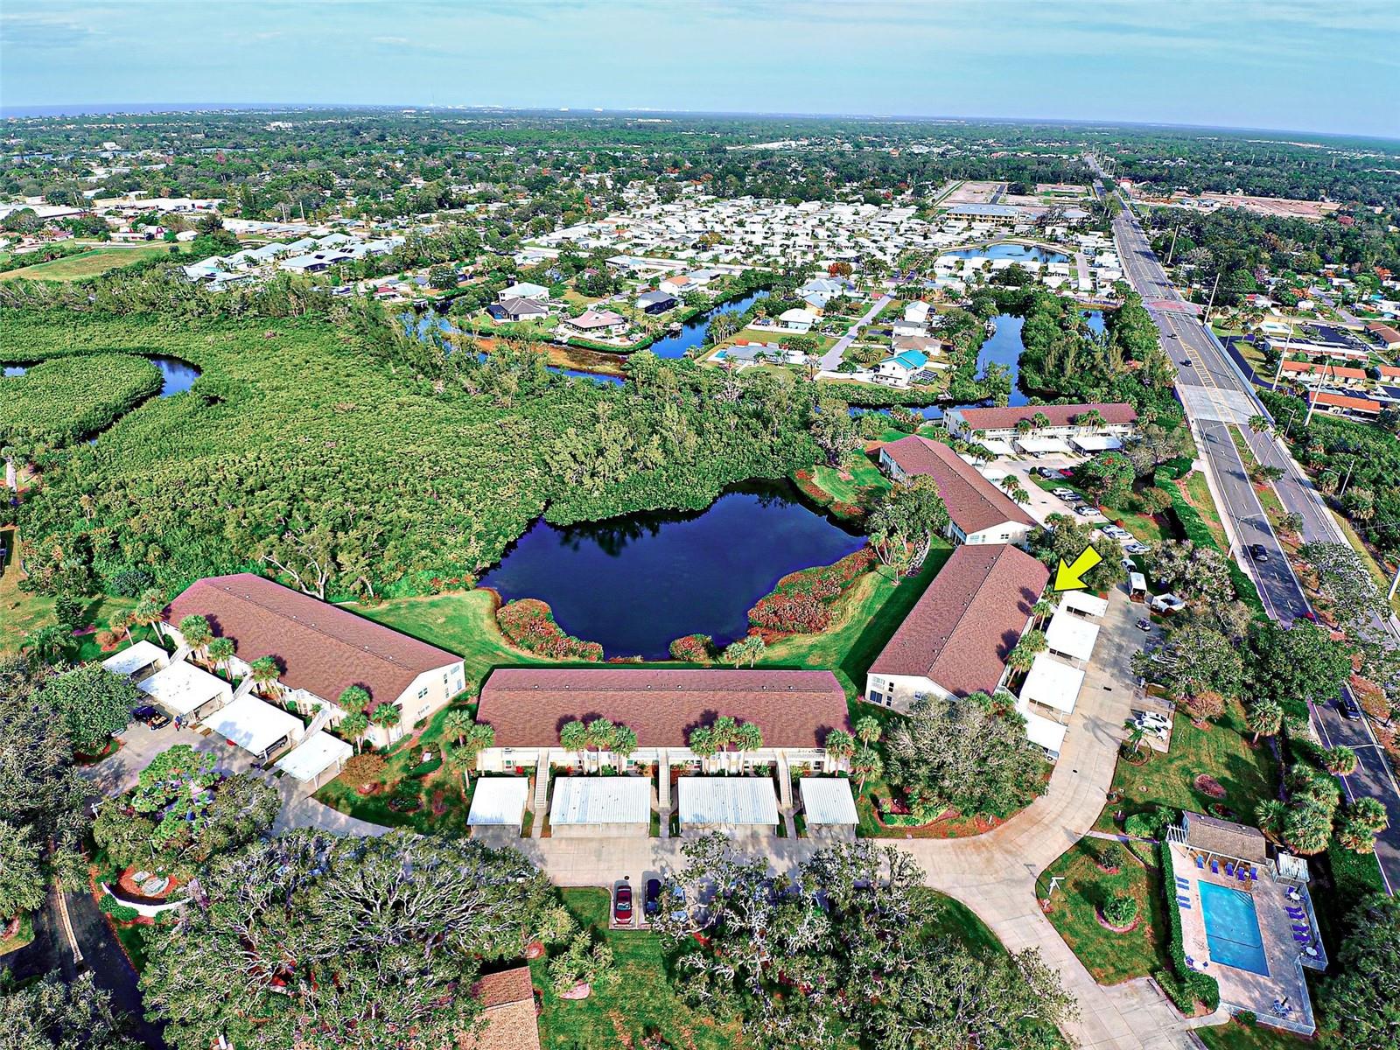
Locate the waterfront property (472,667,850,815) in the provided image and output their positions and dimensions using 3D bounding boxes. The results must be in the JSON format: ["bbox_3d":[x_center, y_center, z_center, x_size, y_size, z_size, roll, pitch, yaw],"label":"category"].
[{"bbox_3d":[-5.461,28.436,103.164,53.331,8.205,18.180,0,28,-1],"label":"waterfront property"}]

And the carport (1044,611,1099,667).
[{"bbox_3d":[67.540,21.150,125.515,7.192,2.634,12.966,20,33,31],"label":"carport"}]

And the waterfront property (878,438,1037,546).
[{"bbox_3d":[66.267,-10.591,178.769,18.000,8.205,52.255,-3,28,-7],"label":"waterfront property"}]

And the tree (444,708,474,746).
[{"bbox_3d":[-33.701,30.505,97.173,4.300,8.000,4.300,1,30,0],"label":"tree"}]

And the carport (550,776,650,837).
[{"bbox_3d":[-13.082,37.429,91.583,12.790,2.550,6.890,0,31,-2],"label":"carport"}]

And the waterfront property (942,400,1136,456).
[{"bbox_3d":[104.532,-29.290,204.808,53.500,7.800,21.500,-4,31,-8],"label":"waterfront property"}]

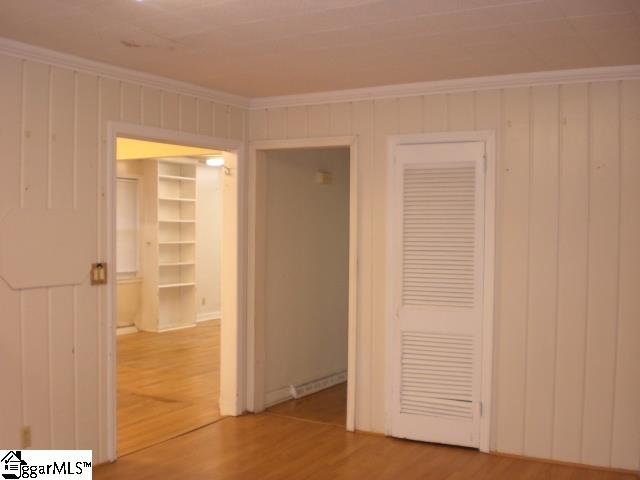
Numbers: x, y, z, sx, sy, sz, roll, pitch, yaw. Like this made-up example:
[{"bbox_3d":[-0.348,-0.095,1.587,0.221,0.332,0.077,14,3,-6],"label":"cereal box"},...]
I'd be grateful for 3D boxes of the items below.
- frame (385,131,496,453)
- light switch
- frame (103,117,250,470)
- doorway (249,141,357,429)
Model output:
[{"bbox_3d":[0.798,0.334,4.722,0.756,2.090,0.110,1,2,31],"label":"frame"},{"bbox_3d":[-1.320,0.208,4.229,0.018,0.131,0.120,1,2,31],"label":"light switch"},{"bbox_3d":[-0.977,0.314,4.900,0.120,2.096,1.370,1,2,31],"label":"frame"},{"bbox_3d":[-0.132,0.305,5.287,0.963,2.107,0.120,1,2,31],"label":"doorway"}]

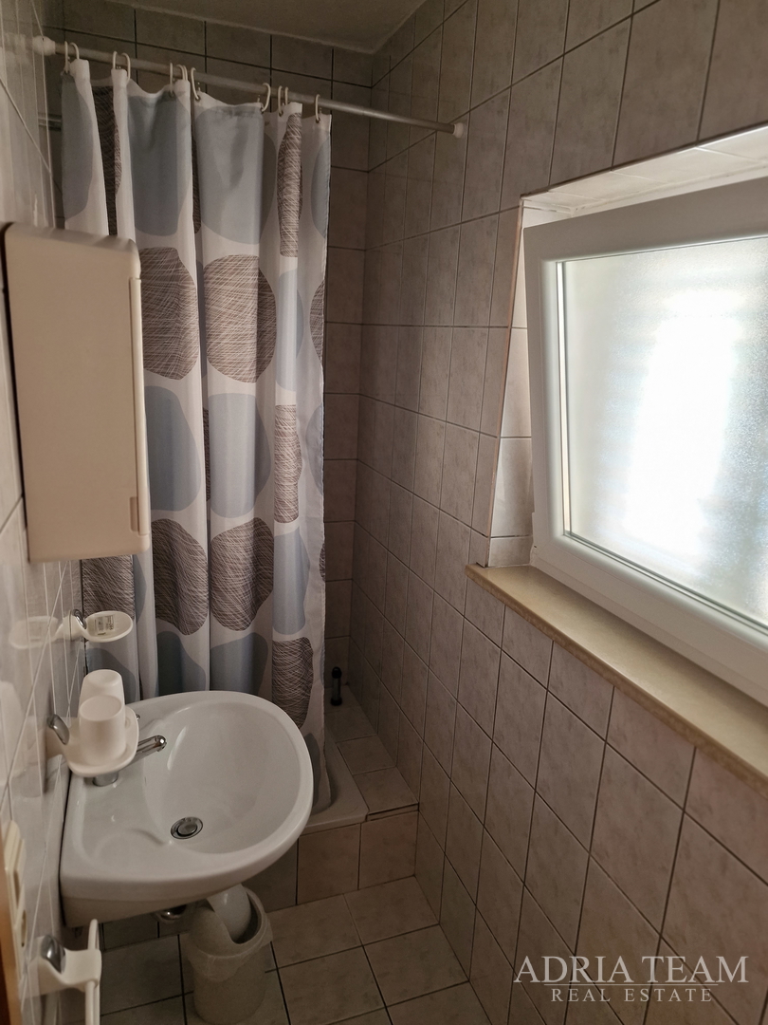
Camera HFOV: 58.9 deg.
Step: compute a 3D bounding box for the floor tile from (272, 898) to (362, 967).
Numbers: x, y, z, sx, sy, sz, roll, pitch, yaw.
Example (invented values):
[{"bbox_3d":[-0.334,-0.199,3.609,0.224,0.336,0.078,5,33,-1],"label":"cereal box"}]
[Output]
[{"bbox_3d":[-0.217,1.274,2.075,0.257,0.010,0.200,-3,16,-20],"label":"floor tile"}]

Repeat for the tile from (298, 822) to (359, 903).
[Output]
[{"bbox_3d":[-0.174,1.113,2.161,0.204,0.260,0.010,-3,16,-20],"label":"tile"}]

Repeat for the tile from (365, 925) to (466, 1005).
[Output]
[{"bbox_3d":[0.089,1.314,1.982,0.248,0.010,0.200,-3,16,-20],"label":"tile"}]

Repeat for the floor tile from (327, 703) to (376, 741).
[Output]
[{"bbox_3d":[-0.134,0.826,2.647,0.164,0.010,0.200,-3,16,-20],"label":"floor tile"}]

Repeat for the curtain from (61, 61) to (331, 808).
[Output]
[{"bbox_3d":[-0.446,0.011,1.806,0.676,2.016,0.130,-3,16,-20],"label":"curtain"}]

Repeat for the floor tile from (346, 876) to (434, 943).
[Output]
[{"bbox_3d":[0.020,1.262,2.162,0.248,0.010,0.200,-3,16,-20],"label":"floor tile"}]

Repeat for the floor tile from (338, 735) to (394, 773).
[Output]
[{"bbox_3d":[-0.066,0.878,2.466,0.164,0.010,0.200,-3,16,-20],"label":"floor tile"}]

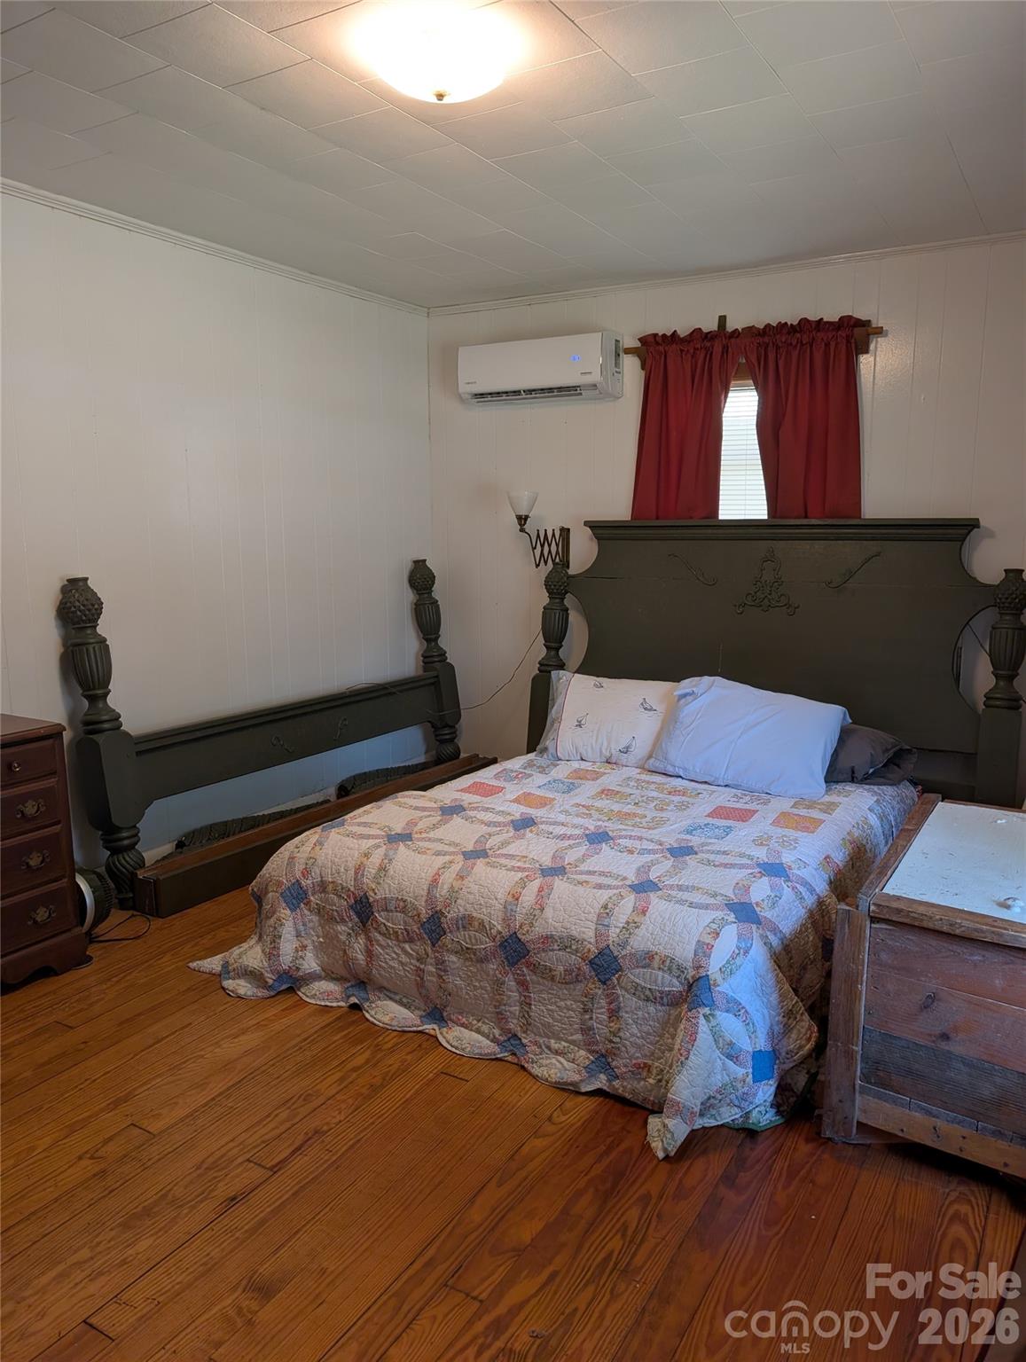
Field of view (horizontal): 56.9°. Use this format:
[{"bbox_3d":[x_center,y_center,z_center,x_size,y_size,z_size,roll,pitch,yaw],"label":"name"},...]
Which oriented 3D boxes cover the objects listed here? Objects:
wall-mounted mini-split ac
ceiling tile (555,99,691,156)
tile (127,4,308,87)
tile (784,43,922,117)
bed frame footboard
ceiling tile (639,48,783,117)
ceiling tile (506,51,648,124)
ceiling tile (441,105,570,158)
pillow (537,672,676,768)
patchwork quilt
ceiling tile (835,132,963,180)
[{"bbox_3d":[0.126,-1.491,4.544,0.790,0.275,0.205,5,10,31],"label":"wall-mounted mini-split ac"},{"bbox_3d":[0.314,-1.546,2.644,0.305,0.016,0.305,6,12,30],"label":"ceiling tile"},{"bbox_3d":[-0.679,-1.466,2.180,0.305,0.016,0.305,6,12,30],"label":"tile"},{"bbox_3d":[0.838,-1.490,2.335,0.305,0.016,0.305,6,12,30],"label":"tile"},{"bbox_3d":[-0.933,0.082,4.204,0.140,1.178,2.124,-3,7,33],"label":"bed frame footboard"},{"bbox_3d":[0.496,-1.493,2.353,0.300,0.020,0.300,6,12,31],"label":"ceiling tile"},{"bbox_3d":[0.158,-1.501,2.387,0.305,0.016,0.305,6,12,30],"label":"ceiling tile"},{"bbox_3d":[-0.025,-1.551,2.665,0.300,0.020,0.300,6,12,31],"label":"ceiling tile"},{"bbox_3d":[0.478,0.162,4.195,0.640,0.430,0.160,5,-32,31],"label":"pillow"},{"bbox_3d":[0.315,0.656,3.306,1.850,0.440,1.980,5,10,31],"label":"patchwork quilt"},{"bbox_3d":[1.151,-1.580,2.850,0.305,0.016,0.305,6,12,30],"label":"ceiling tile"}]

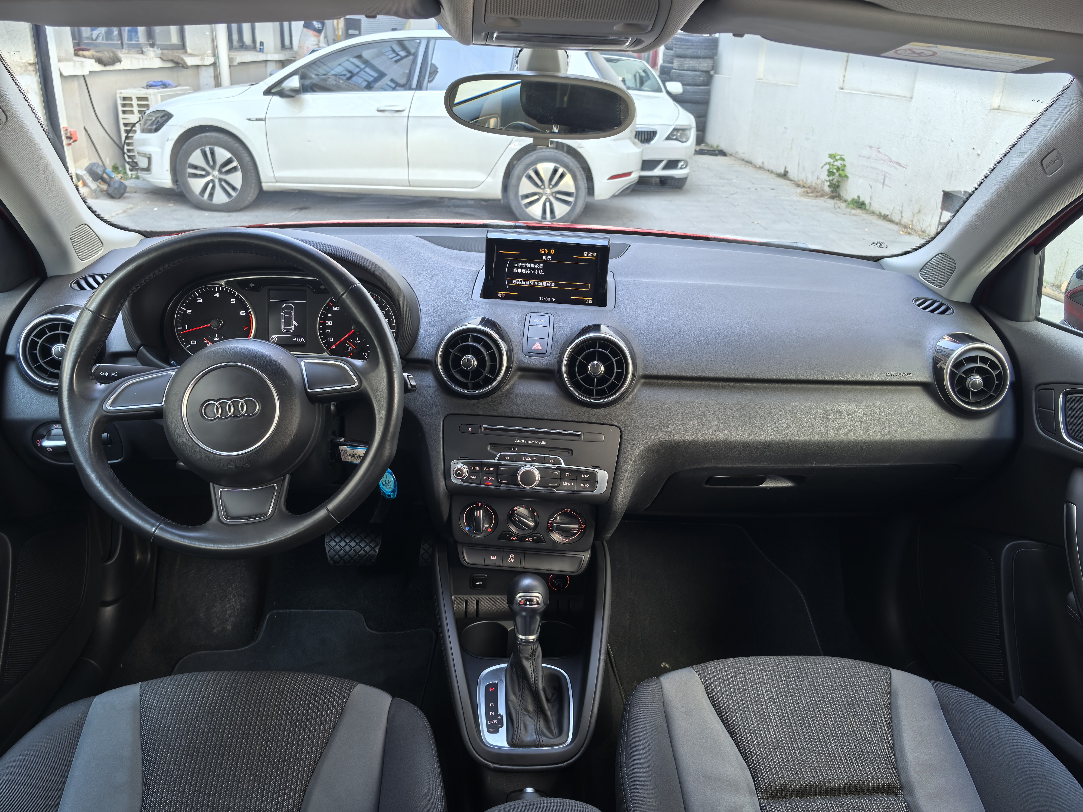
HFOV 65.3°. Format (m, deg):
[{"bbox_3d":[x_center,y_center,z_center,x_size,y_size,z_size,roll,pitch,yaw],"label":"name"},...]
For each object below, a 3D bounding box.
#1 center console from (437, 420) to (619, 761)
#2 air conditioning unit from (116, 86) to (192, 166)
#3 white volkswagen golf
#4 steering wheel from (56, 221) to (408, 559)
[{"bbox_3d":[-0.022,0.215,0.988,0.215,0.335,0.310,3,22,0],"label":"center console"},{"bbox_3d":[-3.817,-2.764,8.515,0.360,0.780,1.000,1,22,-3],"label":"air conditioning unit"},{"bbox_3d":[-1.261,-2.466,7.270,4.270,1.480,1.830,3,22,2],"label":"white volkswagen golf"},{"bbox_3d":[-0.343,-0.014,0.964,0.370,0.370,0.110,1,-2,-4],"label":"steering wheel"}]

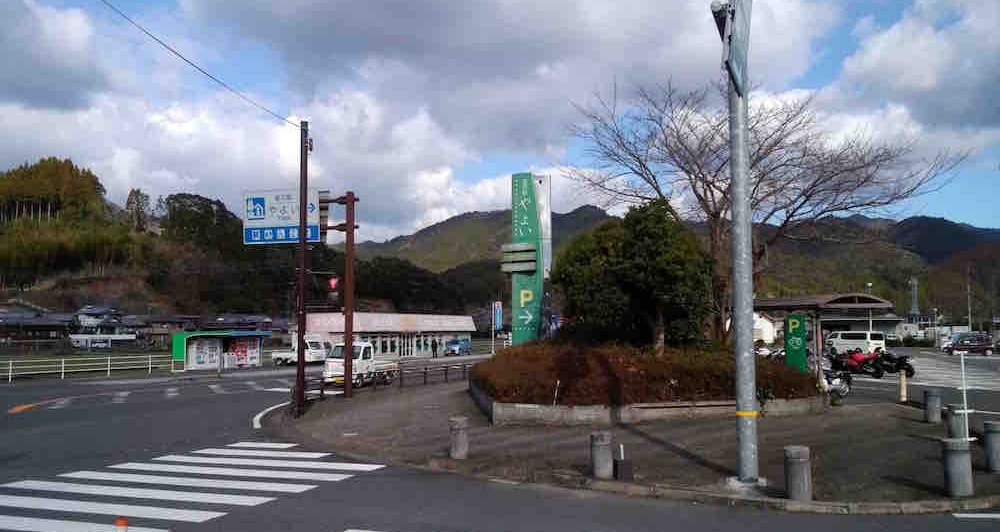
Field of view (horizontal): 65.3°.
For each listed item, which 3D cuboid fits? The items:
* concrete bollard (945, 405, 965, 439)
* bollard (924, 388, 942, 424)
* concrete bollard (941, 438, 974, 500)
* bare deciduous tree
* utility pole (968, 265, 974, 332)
[{"bbox_3d":[8.555,2.907,14.654,0.320,0.670,0.320,0,-5,0],"label":"concrete bollard"},{"bbox_3d":[9.613,3.104,17.296,0.300,0.710,0.300,0,-5,0],"label":"bollard"},{"bbox_3d":[5.837,2.562,9.914,0.305,0.630,0.305,0,-5,0],"label":"concrete bollard"},{"bbox_3d":[8.146,-0.849,24.453,11.800,9.000,10.800,0,-5,0],"label":"bare deciduous tree"},{"bbox_3d":[54.379,4.705,89.898,0.300,9.300,0.300,0,-5,0],"label":"utility pole"}]

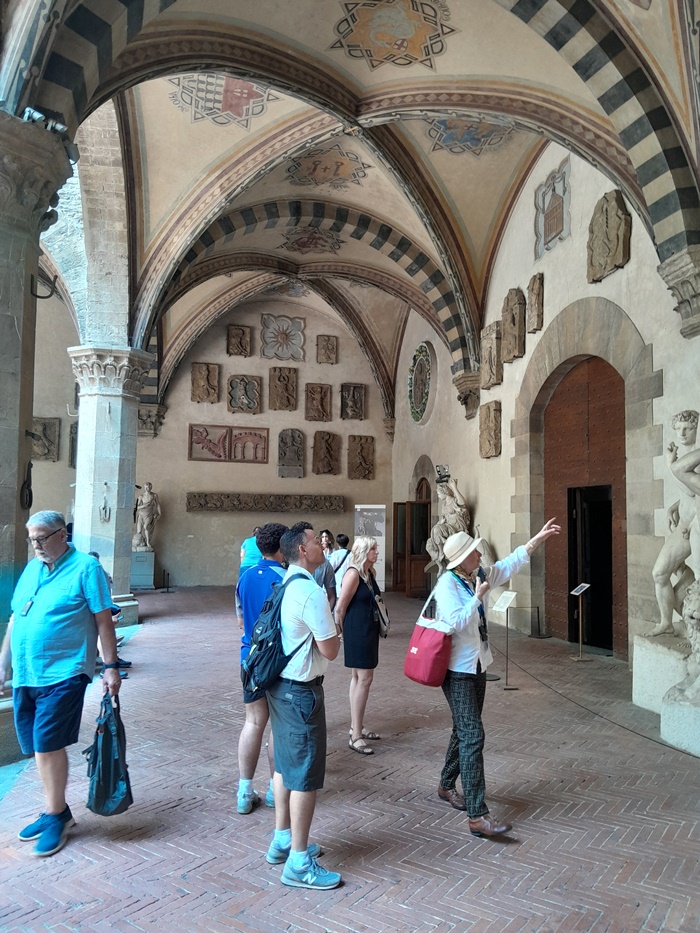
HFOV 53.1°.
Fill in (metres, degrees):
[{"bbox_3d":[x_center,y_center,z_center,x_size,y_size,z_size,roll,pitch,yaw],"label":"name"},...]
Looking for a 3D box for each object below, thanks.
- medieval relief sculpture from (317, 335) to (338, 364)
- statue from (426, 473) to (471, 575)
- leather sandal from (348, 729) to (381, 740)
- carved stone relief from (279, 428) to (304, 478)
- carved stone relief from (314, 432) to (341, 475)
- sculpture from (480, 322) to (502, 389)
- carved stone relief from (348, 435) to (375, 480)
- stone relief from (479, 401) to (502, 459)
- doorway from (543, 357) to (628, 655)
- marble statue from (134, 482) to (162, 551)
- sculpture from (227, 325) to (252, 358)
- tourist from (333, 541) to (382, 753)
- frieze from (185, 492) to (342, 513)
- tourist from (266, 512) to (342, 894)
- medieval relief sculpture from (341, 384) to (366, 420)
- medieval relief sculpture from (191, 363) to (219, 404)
[{"bbox_3d":[-0.570,-2.850,17.219,0.489,0.677,0.120,2,-4,-15],"label":"medieval relief sculpture"},{"bbox_3d":[1.741,1.090,12.325,0.673,1.762,0.772,3,-5,-28],"label":"statue"},{"bbox_3d":[0.118,2.144,5.663,0.245,0.078,0.095,0,-4,17],"label":"leather sandal"},{"bbox_3d":[-1.514,-0.330,18.028,0.645,1.260,0.140,2,-5,-13],"label":"carved stone relief"},{"bbox_3d":[-0.603,-0.338,18.581,0.751,1.104,0.140,2,-4,-13],"label":"carved stone relief"},{"bbox_3d":[2.444,-1.872,12.069,0.119,1.059,0.634,2,-4,-13],"label":"sculpture"},{"bbox_3d":[0.291,-0.228,18.443,0.710,1.176,0.140,2,-5,-13],"label":"carved stone relief"},{"bbox_3d":[2.514,-0.642,12.567,0.120,0.955,0.671,2,-5,-13],"label":"stone relief"},{"bbox_3d":[3.183,0.514,9.554,0.356,3.920,2.425,2,-4,-13],"label":"doorway"},{"bbox_3d":[-4.703,1.173,16.278,0.653,1.614,0.495,1,-4,-7],"label":"marble statue"},{"bbox_3d":[-2.868,-3.241,18.241,0.580,0.781,0.140,2,-4,-13],"label":"sculpture"},{"bbox_3d":[0.072,1.365,5.570,0.320,1.620,0.440,-1,-4,30],"label":"tourist"},{"bbox_3d":[-2.103,0.935,17.792,3.963,0.517,0.150,2,-5,-13],"label":"frieze"},{"bbox_3d":[-0.220,1.148,3.532,0.400,1.745,0.500,1,-4,-3],"label":"tourist"},{"bbox_3d":[0.083,-1.589,17.308,0.599,0.850,0.130,2,-4,-15],"label":"medieval relief sculpture"},{"bbox_3d":[-3.384,-1.945,16.413,0.621,0.919,0.130,2,-4,-15],"label":"medieval relief sculpture"}]

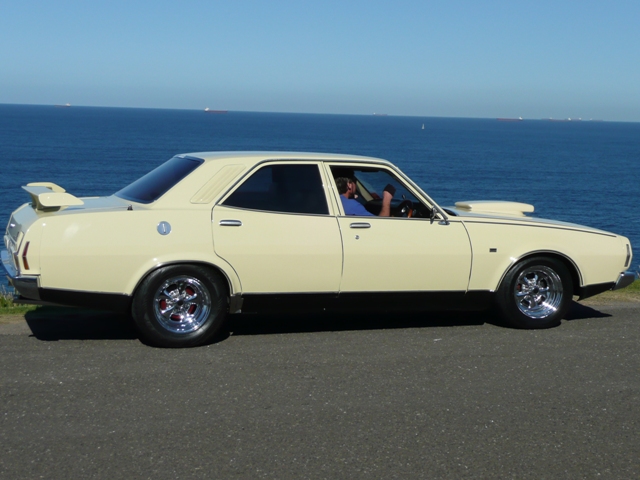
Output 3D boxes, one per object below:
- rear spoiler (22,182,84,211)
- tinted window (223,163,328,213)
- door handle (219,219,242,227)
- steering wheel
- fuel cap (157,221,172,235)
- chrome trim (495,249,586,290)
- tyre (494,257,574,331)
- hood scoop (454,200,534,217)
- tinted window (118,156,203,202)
[{"bbox_3d":[-2.007,-0.326,8.594,0.340,0.150,1.360,0,7,-18],"label":"rear spoiler"},{"bbox_3d":[-0.333,-0.369,8.299,0.840,0.390,0.050,0,-13,-18],"label":"tinted window"},{"bbox_3d":[-0.626,-0.117,8.094,0.170,0.052,0.045,0,7,-18],"label":"door handle"},{"bbox_3d":[0.637,-0.165,9.125,0.080,0.370,0.370,26,-2,-19],"label":"steering wheel"},{"bbox_3d":[-1.092,-0.086,8.045,0.102,0.102,0.030,-1,0,-18],"label":"fuel cap"},{"bbox_3d":[1.714,0.228,8.906,0.800,0.320,0.050,0,7,-18],"label":"chrome trim"},{"bbox_3d":[1.685,0.398,9.044,0.590,0.590,0.215,0,7,-18],"label":"tyre"},{"bbox_3d":[1.458,-0.271,9.758,0.600,0.130,0.410,0,7,-18],"label":"hood scoop"},{"bbox_3d":[-1.281,-0.477,8.819,0.580,0.100,1.270,-36,16,-11],"label":"tinted window"}]

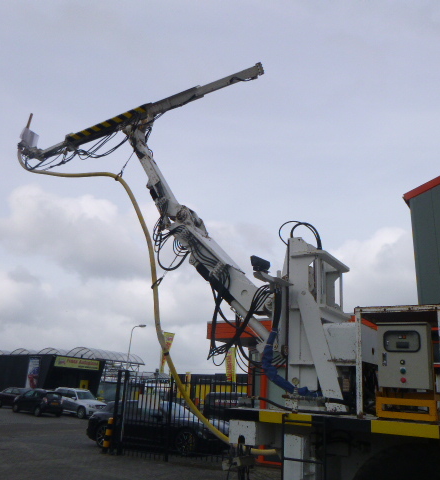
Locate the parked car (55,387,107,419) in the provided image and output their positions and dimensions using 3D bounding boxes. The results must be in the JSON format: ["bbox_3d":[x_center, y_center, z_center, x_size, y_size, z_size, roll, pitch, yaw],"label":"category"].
[{"bbox_3d":[-9.390,10.840,30.770,4.450,1.670,1.830,-9,-22,31],"label":"parked car"}]

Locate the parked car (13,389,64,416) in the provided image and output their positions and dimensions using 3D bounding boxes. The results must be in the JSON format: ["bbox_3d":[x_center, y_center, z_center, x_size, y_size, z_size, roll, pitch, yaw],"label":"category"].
[{"bbox_3d":[-11.564,10.352,29.501,3.850,1.500,1.680,-11,-23,35],"label":"parked car"}]

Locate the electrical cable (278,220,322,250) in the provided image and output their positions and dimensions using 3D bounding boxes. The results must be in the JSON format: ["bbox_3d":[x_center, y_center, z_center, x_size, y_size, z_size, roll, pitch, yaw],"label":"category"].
[{"bbox_3d":[1.002,-0.050,5.750,0.560,0.380,0.300,-9,-22,31],"label":"electrical cable"}]

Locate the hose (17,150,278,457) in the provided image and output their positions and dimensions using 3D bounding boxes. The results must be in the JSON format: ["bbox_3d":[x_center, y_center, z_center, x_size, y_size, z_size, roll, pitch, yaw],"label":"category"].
[{"bbox_3d":[-1.497,0.371,6.396,4.606,4.450,0.840,-3,-19,19],"label":"hose"}]

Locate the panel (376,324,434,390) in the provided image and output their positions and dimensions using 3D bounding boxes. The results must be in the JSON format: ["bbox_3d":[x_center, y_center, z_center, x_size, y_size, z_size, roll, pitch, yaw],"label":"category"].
[{"bbox_3d":[1.528,0.949,3.798,0.390,0.500,0.190,-7,-21,32],"label":"panel"}]

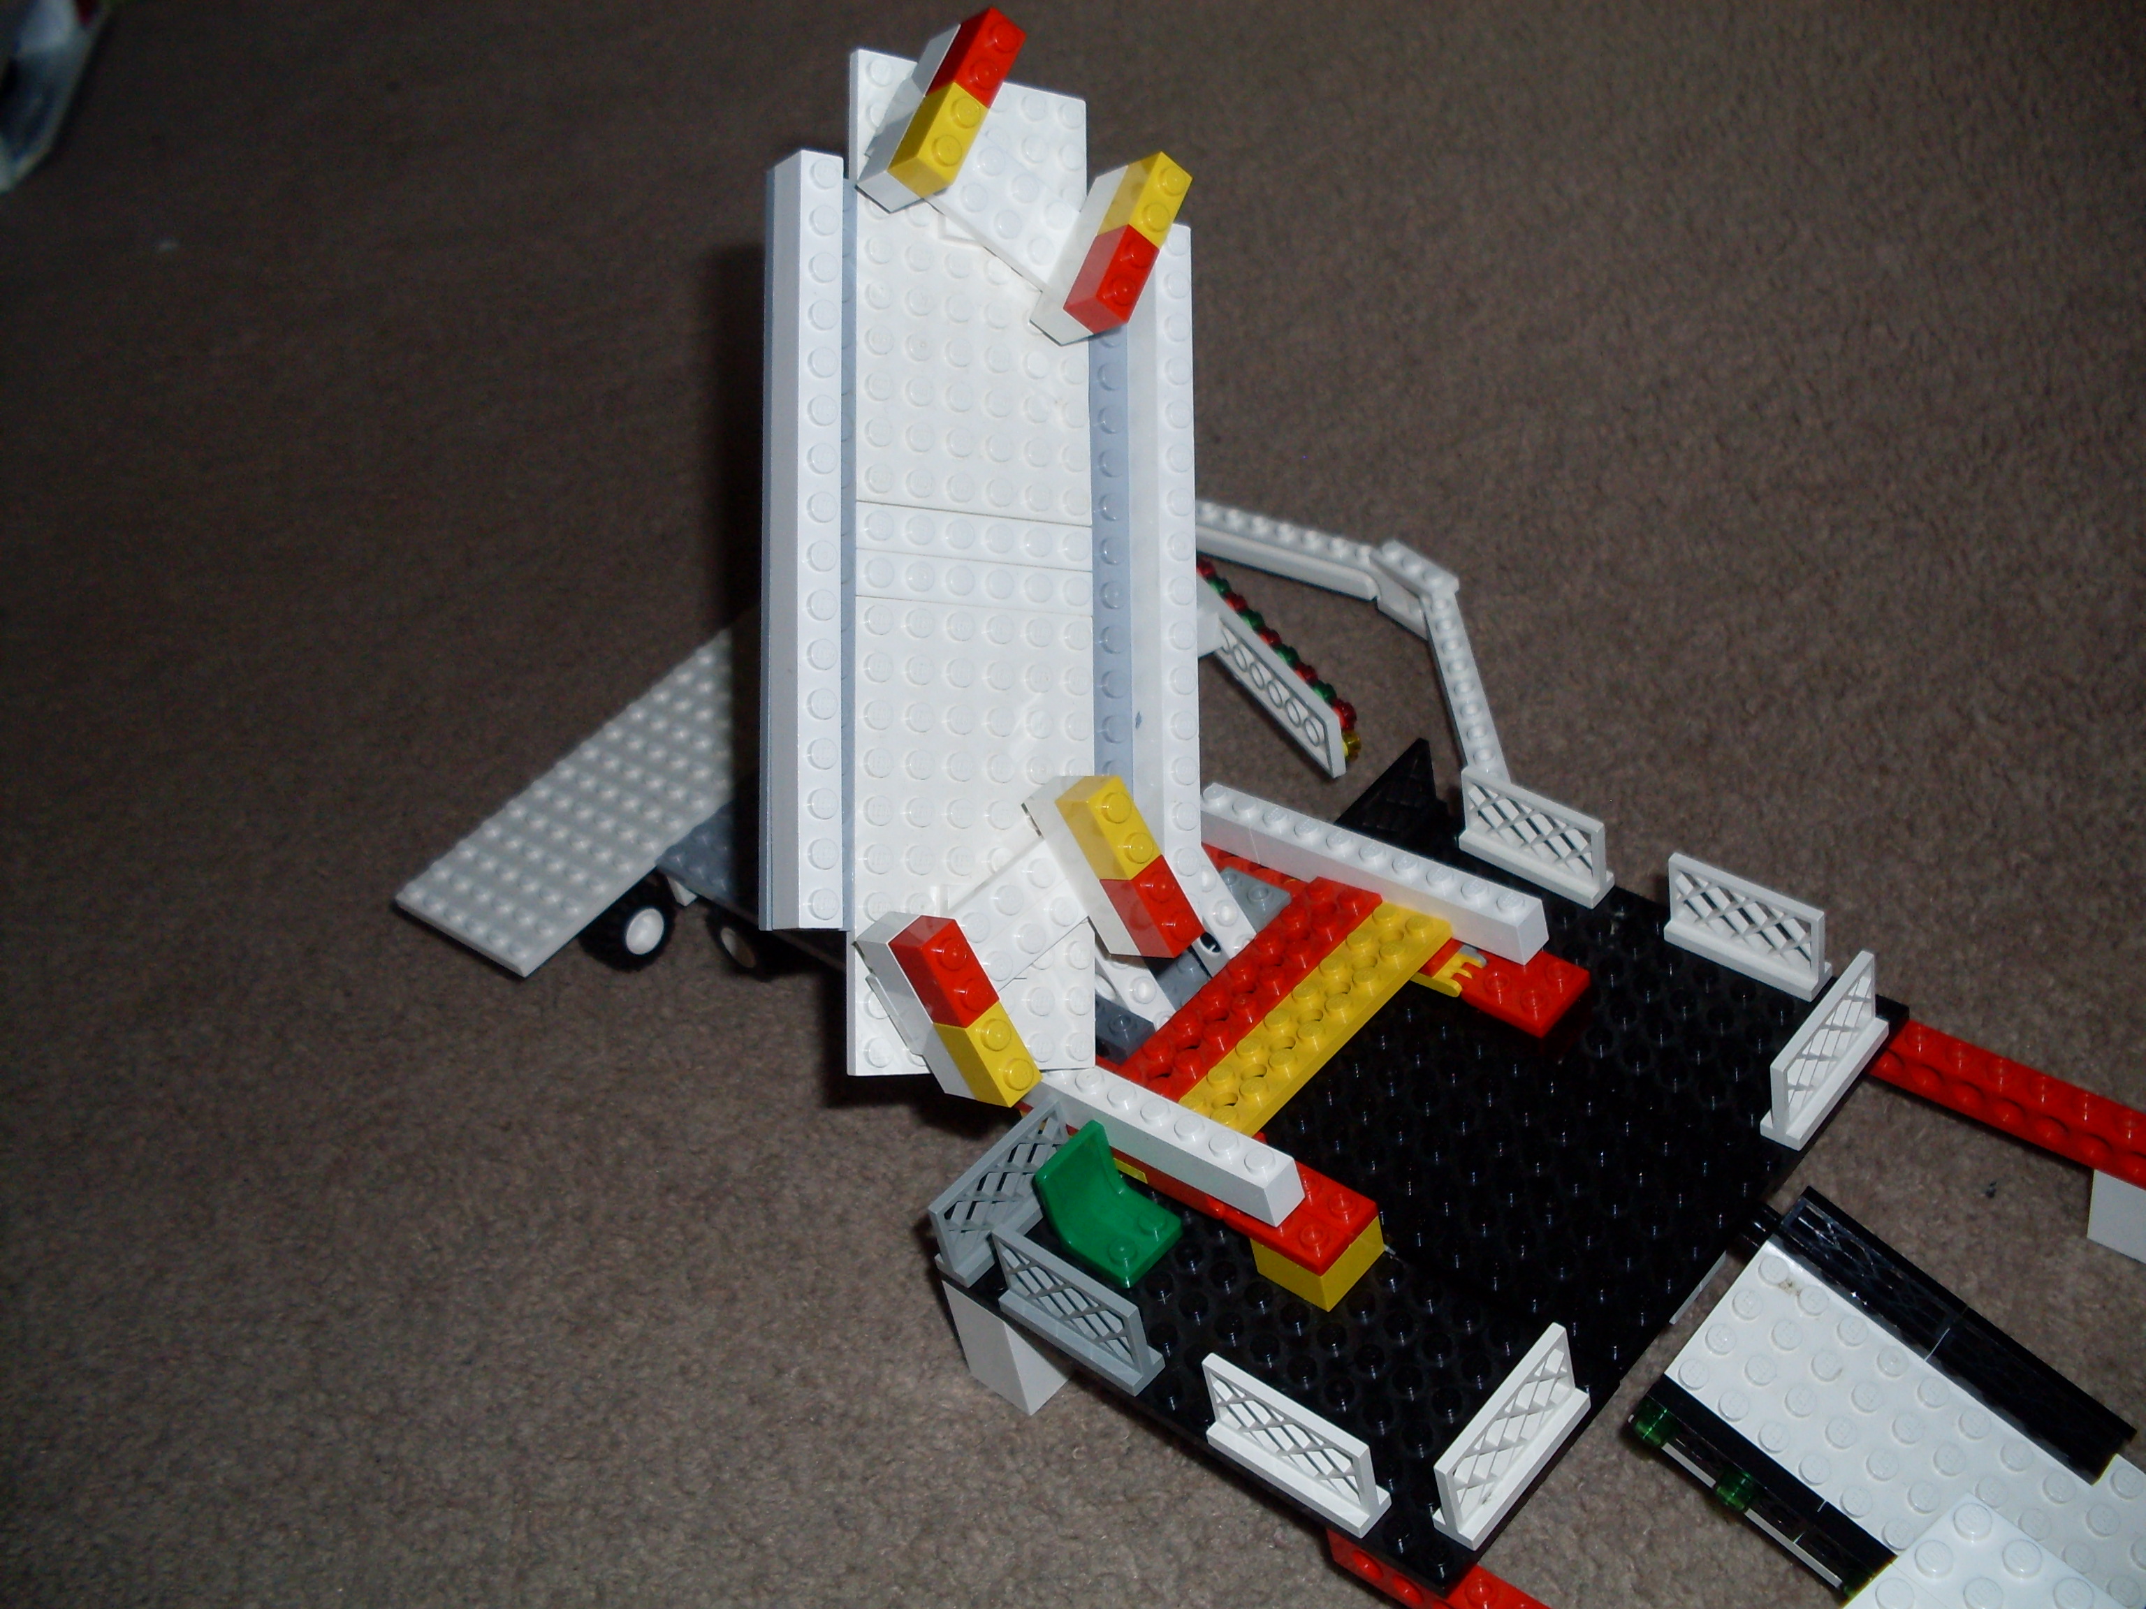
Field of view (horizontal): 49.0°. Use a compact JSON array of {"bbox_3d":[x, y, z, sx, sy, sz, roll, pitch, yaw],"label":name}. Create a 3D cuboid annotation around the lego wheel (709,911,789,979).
[{"bbox_3d":[-0.073,0.030,0.546,0.021,0.021,0.012,24,52,36],"label":"lego wheel"}]

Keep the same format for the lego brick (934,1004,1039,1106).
[{"bbox_3d":[-0.013,0.040,0.386,0.008,0.016,0.011,-41,23,-28],"label":"lego brick"}]

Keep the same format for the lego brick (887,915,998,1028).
[{"bbox_3d":[-0.020,0.027,0.381,0.008,0.016,0.011,-41,23,-28],"label":"lego brick"}]

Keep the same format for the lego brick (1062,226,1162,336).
[{"bbox_3d":[0.007,-0.092,0.413,0.011,0.008,0.016,-4,57,54],"label":"lego brick"}]

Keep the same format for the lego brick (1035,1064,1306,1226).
[{"bbox_3d":[0.013,0.057,0.420,0.065,0.011,0.008,21,51,41],"label":"lego brick"}]

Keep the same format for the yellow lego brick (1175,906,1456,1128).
[{"bbox_3d":[0.044,0.039,0.427,0.016,0.005,0.064,21,51,41],"label":"yellow lego brick"}]

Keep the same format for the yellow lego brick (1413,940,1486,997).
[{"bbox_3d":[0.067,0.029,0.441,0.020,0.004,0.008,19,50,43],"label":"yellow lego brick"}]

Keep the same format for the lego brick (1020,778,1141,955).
[{"bbox_3d":[0.005,0.010,0.408,0.008,0.032,0.011,-41,23,-28],"label":"lego brick"}]

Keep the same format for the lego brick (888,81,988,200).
[{"bbox_3d":[-0.022,-0.111,0.393,0.011,0.008,0.016,-4,58,54],"label":"lego brick"}]

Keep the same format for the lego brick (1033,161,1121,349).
[{"bbox_3d":[0.004,-0.099,0.423,0.010,0.008,0.032,-4,58,54],"label":"lego brick"}]

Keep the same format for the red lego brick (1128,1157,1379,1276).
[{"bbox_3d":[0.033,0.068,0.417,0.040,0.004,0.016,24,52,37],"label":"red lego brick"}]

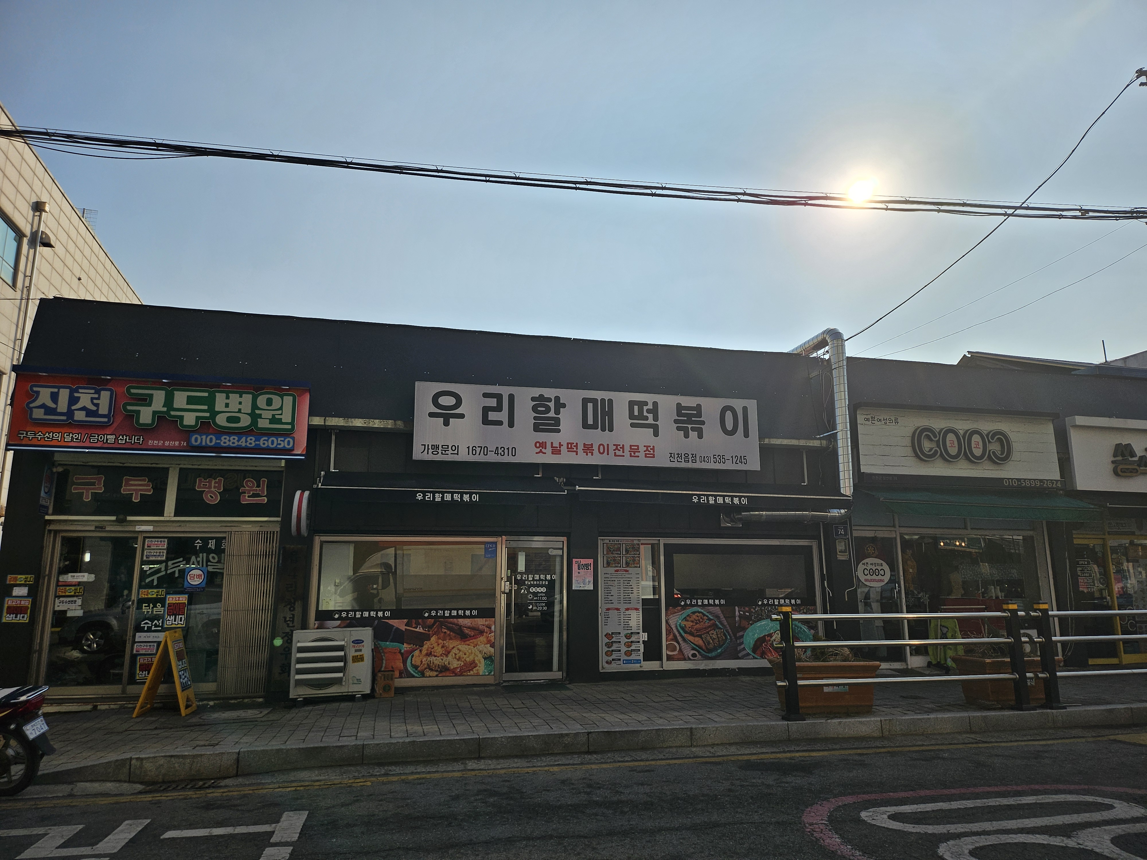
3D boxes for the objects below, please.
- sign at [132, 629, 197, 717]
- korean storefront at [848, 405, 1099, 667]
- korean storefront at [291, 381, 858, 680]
[{"bbox_3d":[-4.401,2.639,8.684,0.490,0.867,0.540,2,-11,-11],"label":"sign"},{"bbox_3d":[6.222,1.697,12.410,3.900,4.000,1.100,3,-11,-14],"label":"korean storefront"},{"bbox_3d":[0.381,1.444,10.954,7.750,4.010,1.100,3,-11,-14],"label":"korean storefront"}]

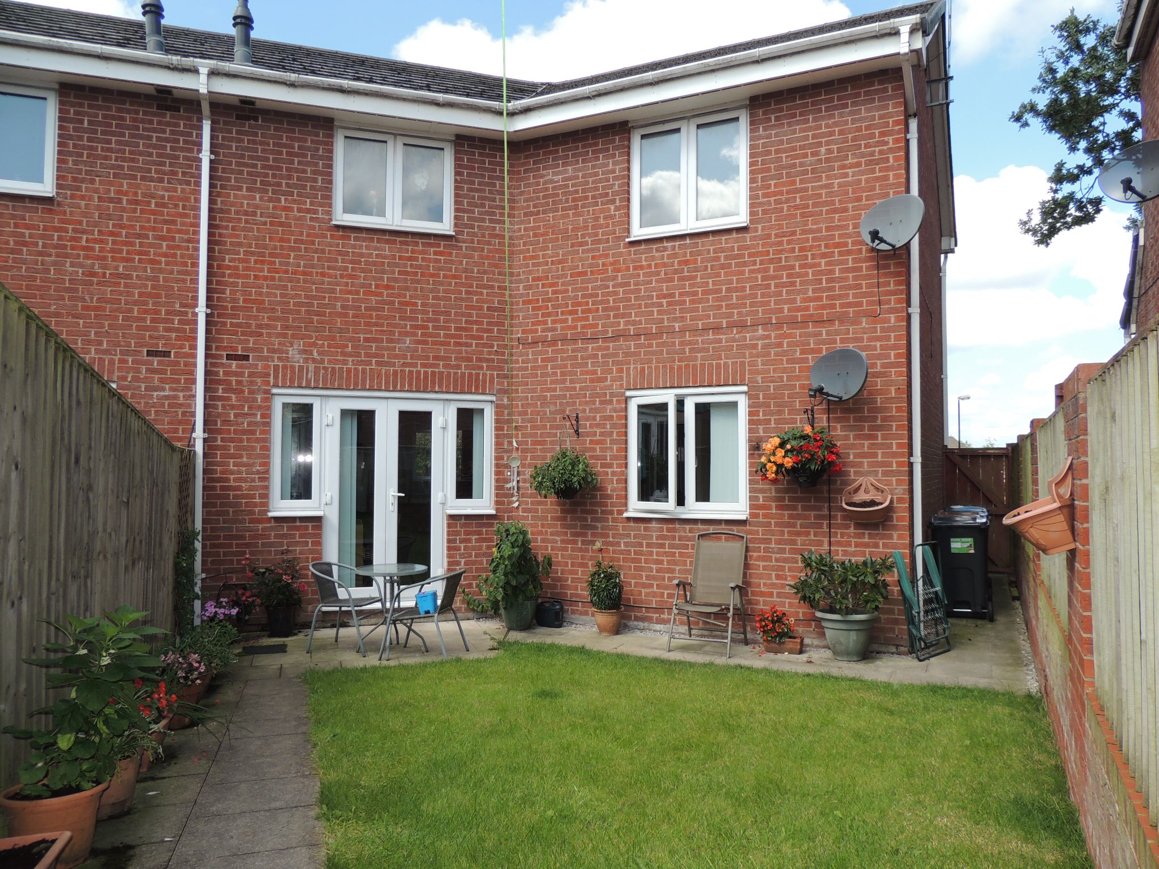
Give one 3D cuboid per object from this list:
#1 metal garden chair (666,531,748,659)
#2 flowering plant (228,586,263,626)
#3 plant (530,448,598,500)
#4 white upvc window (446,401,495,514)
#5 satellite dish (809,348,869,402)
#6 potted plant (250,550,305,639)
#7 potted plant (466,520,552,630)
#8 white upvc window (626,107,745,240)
[{"bbox_3d":[1.114,1.330,6.890,0.590,0.980,0.680,-1,-2,26],"label":"metal garden chair"},{"bbox_3d":[-2.956,1.518,7.109,0.310,0.350,0.290,1,-3,-18],"label":"flowering plant"},{"bbox_3d":[-0.150,0.364,7.606,0.630,0.480,0.570,-1,-3,26],"label":"plant"},{"bbox_3d":[-1.084,0.235,8.085,0.510,1.150,0.120,1,-3,-18],"label":"white upvc window"},{"bbox_3d":[2.062,-0.481,6.532,0.380,0.450,0.550,2,-3,-37],"label":"satellite dish"},{"bbox_3d":[-2.693,1.425,7.166,0.500,0.770,0.460,1,-2,-18],"label":"potted plant"},{"bbox_3d":[-0.640,1.322,7.620,0.800,1.030,0.650,0,-3,4],"label":"potted plant"},{"bbox_3d":[1.010,-2.420,7.536,1.180,1.100,0.100,-1,-2,26],"label":"white upvc window"}]

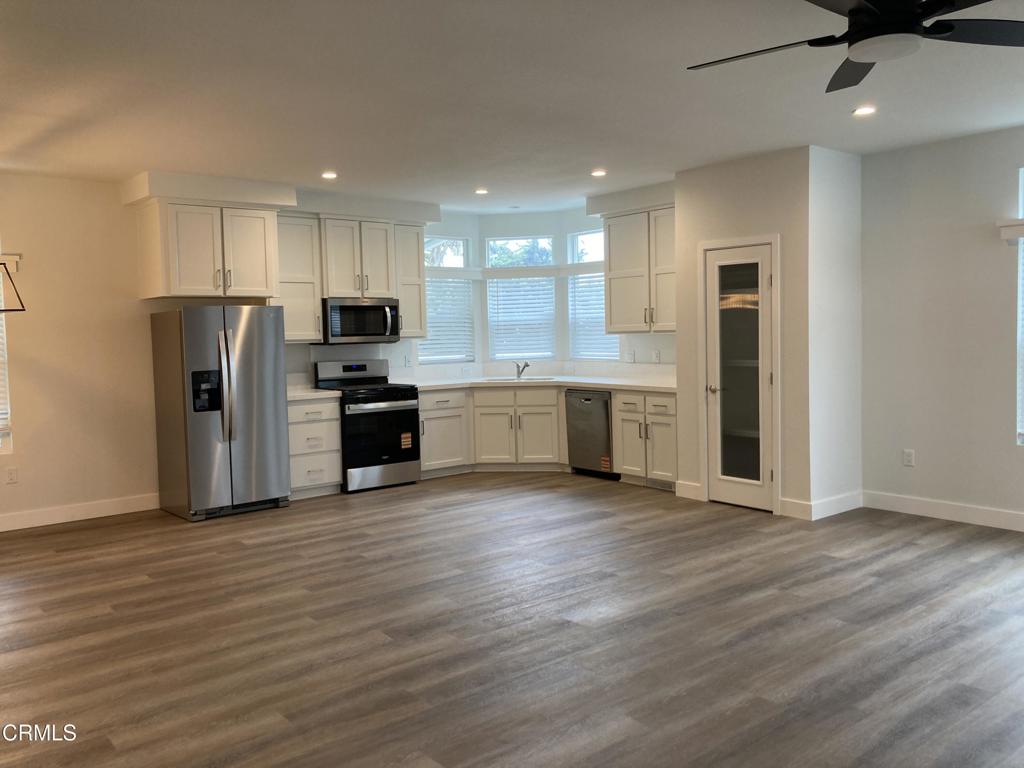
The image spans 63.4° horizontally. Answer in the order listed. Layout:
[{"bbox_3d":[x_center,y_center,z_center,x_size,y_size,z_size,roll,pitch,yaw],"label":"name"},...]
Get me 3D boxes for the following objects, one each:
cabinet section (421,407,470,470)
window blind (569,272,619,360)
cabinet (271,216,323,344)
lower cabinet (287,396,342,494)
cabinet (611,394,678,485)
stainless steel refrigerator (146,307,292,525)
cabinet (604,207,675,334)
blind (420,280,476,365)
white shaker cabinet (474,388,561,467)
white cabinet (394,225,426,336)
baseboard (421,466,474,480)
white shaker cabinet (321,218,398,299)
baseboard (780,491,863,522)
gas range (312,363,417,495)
[{"bbox_3d":[-0.841,0.526,8.316,0.600,0.590,0.540,-4,4,-39],"label":"cabinet section"},{"bbox_3d":[0.854,-0.695,8.664,0.050,0.890,0.737,-4,5,-39],"label":"window blind"},{"bbox_3d":[-2.035,-0.936,7.586,0.515,1.140,0.325,-4,4,-38],"label":"cabinet"},{"bbox_3d":[-1.933,0.529,7.495,0.575,0.820,0.619,-4,5,-39],"label":"lower cabinet"},{"bbox_3d":[1.411,0.441,7.519,0.636,0.800,0.760,-4,5,-39],"label":"cabinet"},{"bbox_3d":[-2.410,0.207,6.910,0.825,1.680,0.840,-4,5,-39],"label":"stainless steel refrigerator"},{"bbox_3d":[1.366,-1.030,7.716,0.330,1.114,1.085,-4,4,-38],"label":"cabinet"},{"bbox_3d":[-0.702,-0.673,8.873,0.727,0.890,0.050,-4,5,-39],"label":"blind"},{"bbox_3d":[0.089,0.393,8.564,0.879,0.780,0.620,-1,4,8],"label":"white shaker cabinet"},{"bbox_3d":[-1.096,-1.013,8.317,0.320,1.115,0.340,-4,4,-38],"label":"white cabinet"},{"bbox_3d":[-0.657,0.877,8.320,0.670,0.100,0.017,-4,4,-38],"label":"baseboard"},{"bbox_3d":[-1.531,-1.167,7.914,0.792,0.721,0.355,-4,5,-39],"label":"white shaker cabinet"},{"bbox_3d":[2.367,0.906,6.330,0.710,0.122,0.280,-4,4,-38],"label":"baseboard"},{"bbox_3d":[-1.379,0.374,7.921,0.765,1.190,0.675,-4,4,-38],"label":"gas range"}]

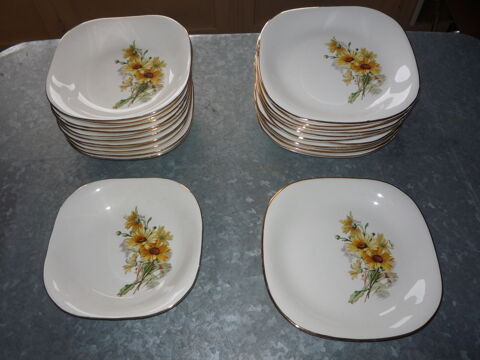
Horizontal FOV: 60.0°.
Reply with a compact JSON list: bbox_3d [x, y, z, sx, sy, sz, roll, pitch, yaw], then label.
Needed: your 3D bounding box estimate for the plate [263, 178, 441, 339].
[{"bbox_3d":[0.153,0.103,0.591,0.241,0.025,0.241,-1,58,0],"label":"plate"}]

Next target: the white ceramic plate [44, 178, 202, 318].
[{"bbox_3d":[-0.159,0.094,0.593,0.212,0.033,0.212,-1,58,0],"label":"white ceramic plate"}]

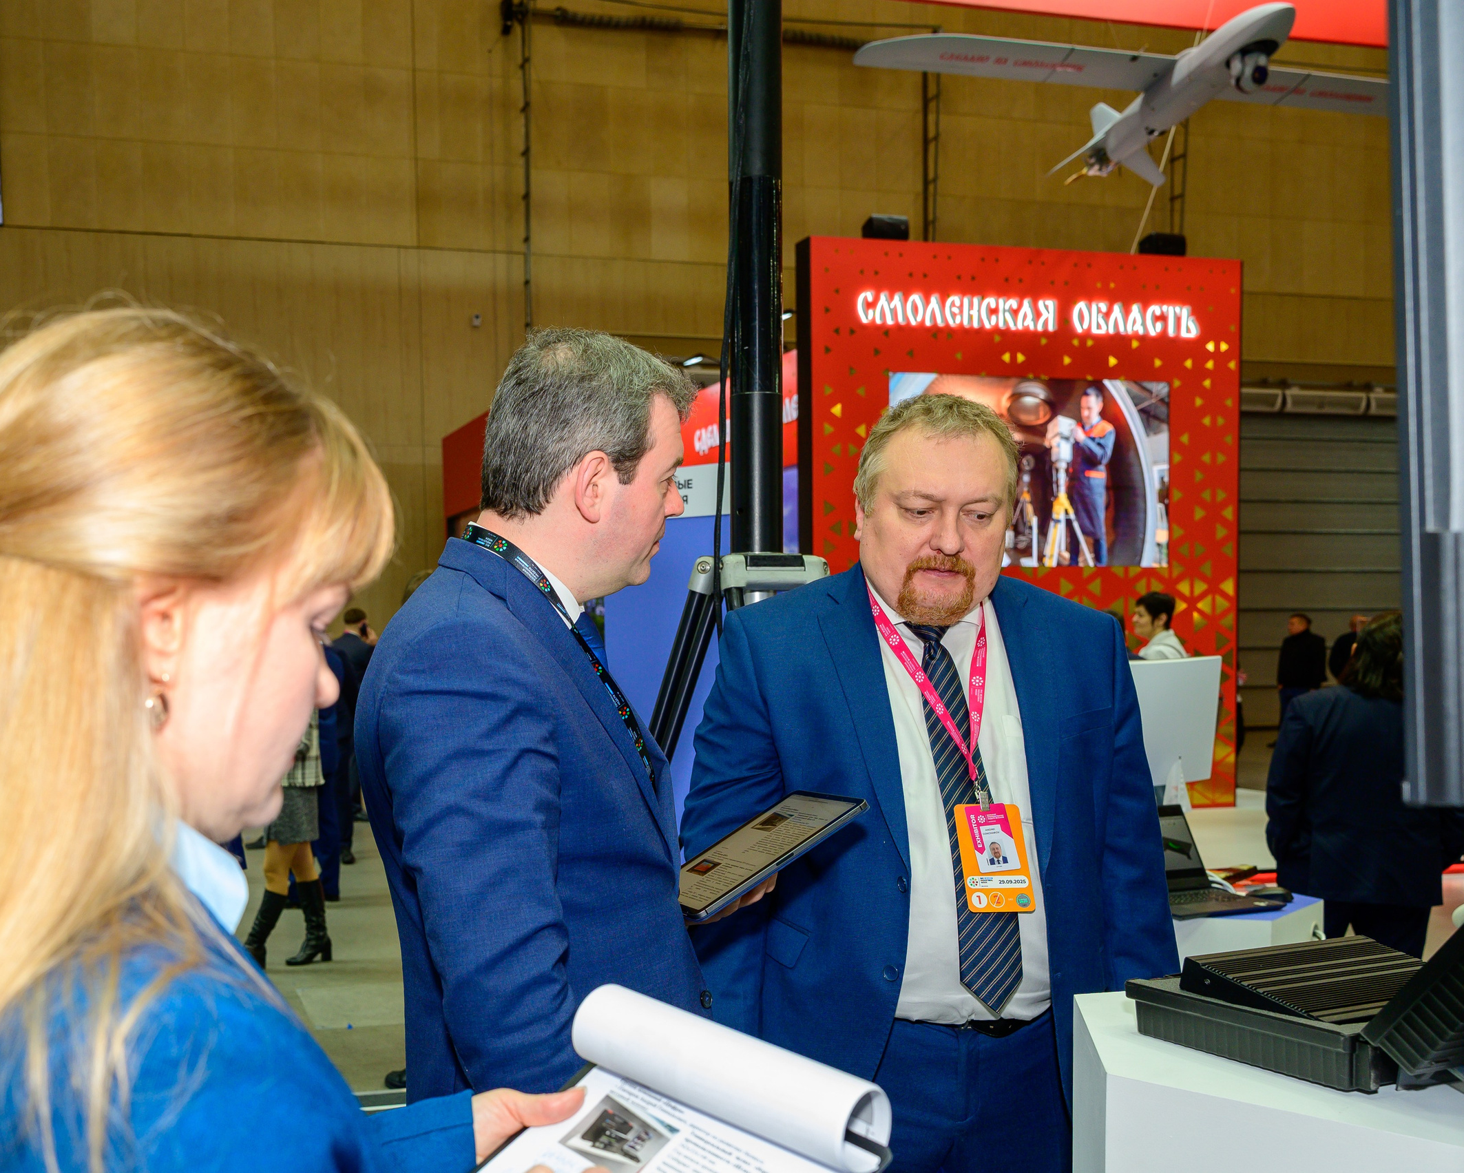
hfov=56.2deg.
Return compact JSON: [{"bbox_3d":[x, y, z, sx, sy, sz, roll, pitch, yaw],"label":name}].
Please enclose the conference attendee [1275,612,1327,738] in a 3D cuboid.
[{"bbox_3d":[7.337,1.232,17.572,0.400,1.740,0.580,1,-2,-33],"label":"conference attendee"}]

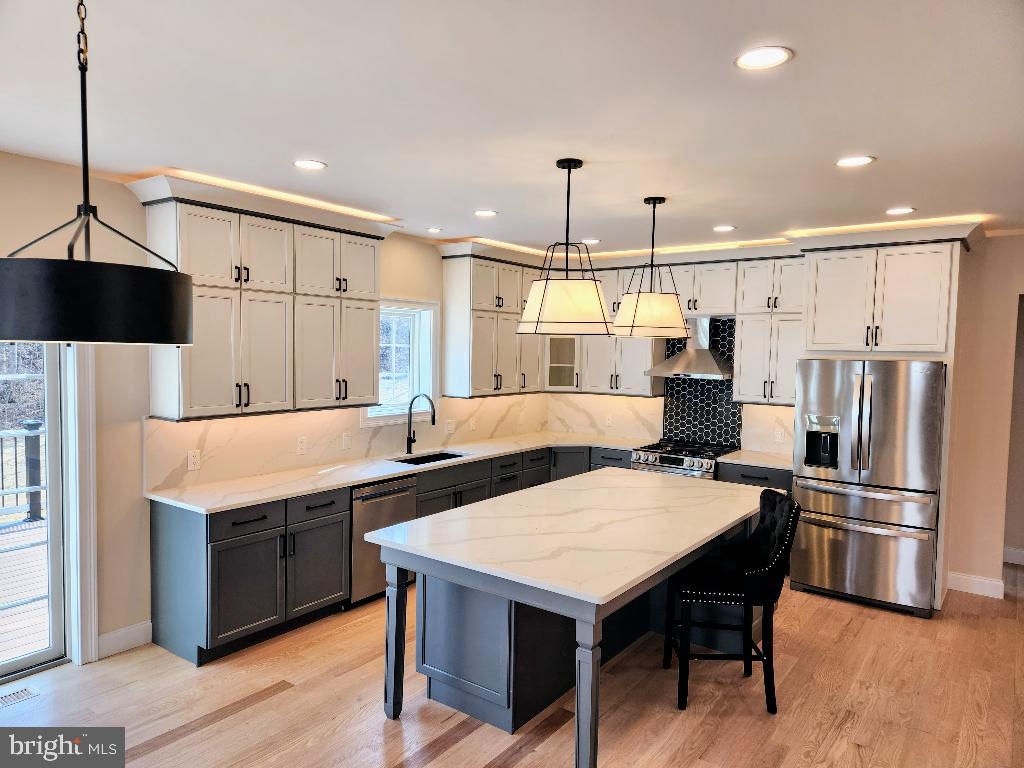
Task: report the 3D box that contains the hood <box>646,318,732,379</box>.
[{"bbox_3d":[1.670,-0.335,6.220,0.763,0.557,0.520,3,4,36],"label":"hood"}]

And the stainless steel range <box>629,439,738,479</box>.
[{"bbox_3d":[1.560,1.036,6.133,0.760,0.930,0.690,3,4,35],"label":"stainless steel range"}]

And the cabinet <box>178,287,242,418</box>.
[{"bbox_3d":[-1.888,-0.191,4.080,0.323,0.765,0.384,3,4,36],"label":"cabinet"}]

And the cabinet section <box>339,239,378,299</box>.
[{"bbox_3d":[-1.221,-0.843,5.003,0.333,0.453,0.367,3,4,36],"label":"cabinet section"}]

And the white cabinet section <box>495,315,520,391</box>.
[{"bbox_3d":[-0.154,-0.289,6.462,0.330,0.760,0.378,3,4,35],"label":"white cabinet section"}]

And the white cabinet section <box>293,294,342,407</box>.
[{"bbox_3d":[-1.452,-0.223,4.733,0.333,0.764,0.381,3,4,36],"label":"white cabinet section"}]

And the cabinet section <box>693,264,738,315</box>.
[{"bbox_3d":[1.866,-0.838,6.066,0.379,0.450,0.335,3,4,35],"label":"cabinet section"}]

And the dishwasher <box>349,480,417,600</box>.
[{"bbox_3d":[-1.119,1.078,4.936,0.620,0.830,0.608,3,4,36],"label":"dishwasher"}]

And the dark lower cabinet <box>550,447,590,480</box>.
[{"bbox_3d":[0.503,1.026,6.770,0.420,0.876,0.600,0,3,-9],"label":"dark lower cabinet"}]

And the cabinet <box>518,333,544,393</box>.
[{"bbox_3d":[0.076,-0.298,6.751,0.323,0.765,0.385,3,4,36],"label":"cabinet"}]

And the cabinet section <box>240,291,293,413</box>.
[{"bbox_3d":[-1.655,-0.201,4.364,0.330,0.760,0.384,3,4,35],"label":"cabinet section"}]

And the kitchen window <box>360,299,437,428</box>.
[{"bbox_3d":[-0.959,-0.192,5.712,0.140,1.035,0.908,3,4,35],"label":"kitchen window"}]

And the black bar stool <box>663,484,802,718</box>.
[{"bbox_3d":[1.127,1.097,3.582,0.570,1.070,0.500,1,3,5],"label":"black bar stool"}]

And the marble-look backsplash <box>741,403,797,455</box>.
[{"bbox_3d":[2.387,0.391,6.117,0.624,0.476,0.024,3,4,36],"label":"marble-look backsplash"}]

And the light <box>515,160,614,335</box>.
[{"bbox_3d":[0.274,-0.674,3.358,0.490,0.861,0.490,1,3,0],"label":"light"}]

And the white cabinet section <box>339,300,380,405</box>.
[{"bbox_3d":[-1.231,-0.235,5.034,0.333,0.764,0.367,3,4,36],"label":"white cabinet section"}]

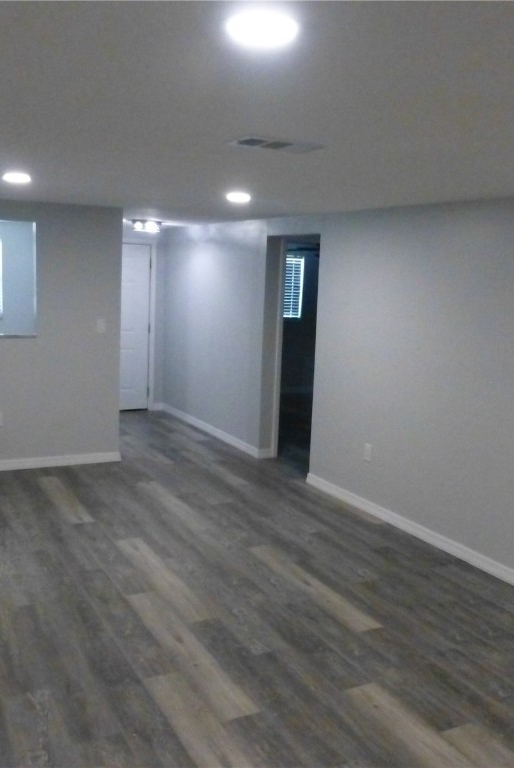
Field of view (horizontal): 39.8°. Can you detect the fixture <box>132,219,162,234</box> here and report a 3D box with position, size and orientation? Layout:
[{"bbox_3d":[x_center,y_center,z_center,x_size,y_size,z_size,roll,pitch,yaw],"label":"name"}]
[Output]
[{"bbox_3d":[-1.134,-1.617,7.300,0.300,0.130,0.300,-2,9,-29],"label":"fixture"}]

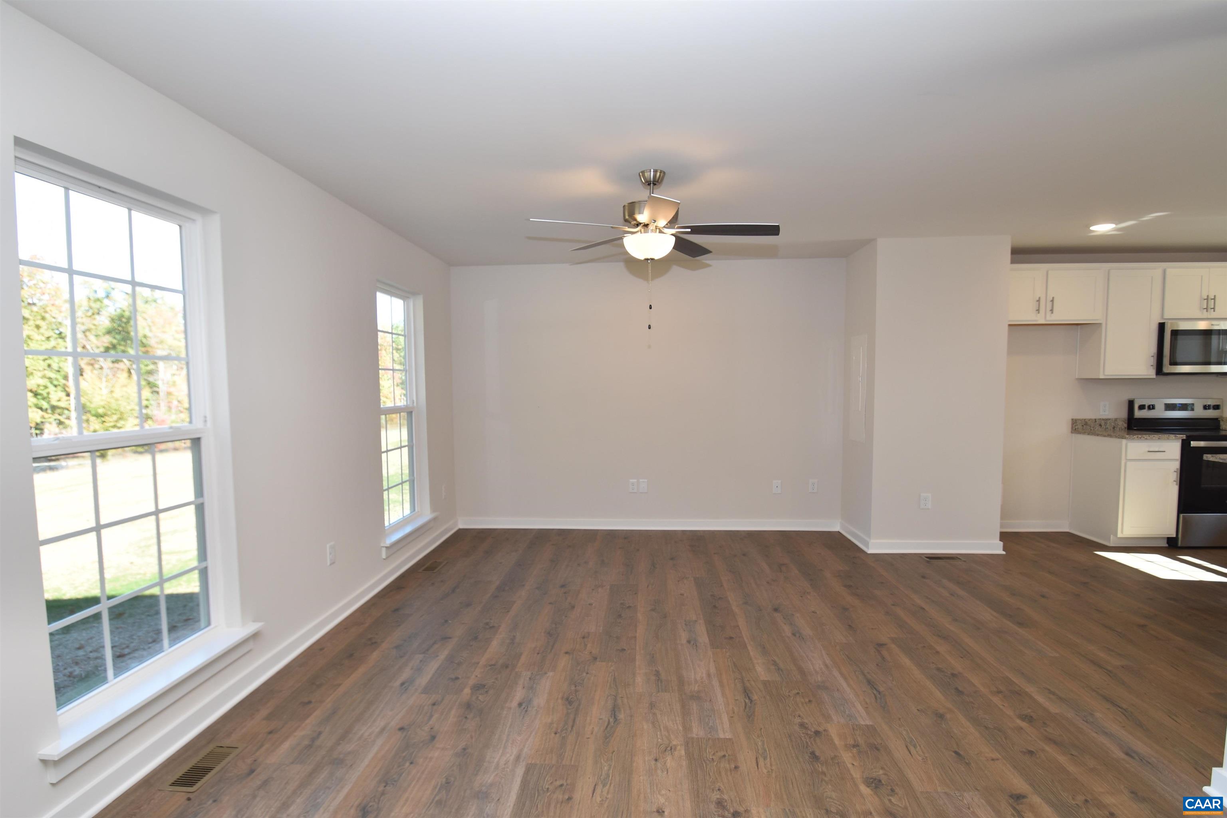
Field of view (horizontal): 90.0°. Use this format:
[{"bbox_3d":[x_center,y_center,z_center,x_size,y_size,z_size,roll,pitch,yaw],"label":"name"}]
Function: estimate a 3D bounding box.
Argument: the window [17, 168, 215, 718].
[{"bbox_3d":[-1.751,0.107,2.232,0.075,1.720,0.820,0,3,3],"label":"window"}]

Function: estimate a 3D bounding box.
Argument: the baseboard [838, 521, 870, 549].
[{"bbox_3d":[2.051,1.067,5.217,0.024,0.108,0.750,0,3,3],"label":"baseboard"}]

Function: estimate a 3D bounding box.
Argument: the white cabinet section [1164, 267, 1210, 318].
[{"bbox_3d":[4.710,-0.955,5.186,0.352,0.409,0.313,0,3,3],"label":"white cabinet section"}]

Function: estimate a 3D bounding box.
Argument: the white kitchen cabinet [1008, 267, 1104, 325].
[{"bbox_3d":[3.593,-0.947,5.262,0.925,0.480,0.320,0,3,3],"label":"white kitchen cabinet"}]

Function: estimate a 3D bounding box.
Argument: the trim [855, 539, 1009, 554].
[{"bbox_3d":[2.539,1.088,4.832,1.058,0.103,0.036,0,3,3],"label":"trim"}]

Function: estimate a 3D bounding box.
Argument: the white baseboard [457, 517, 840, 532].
[{"bbox_3d":[0.301,1.062,5.683,3.569,0.108,0.024,0,3,3],"label":"white baseboard"}]

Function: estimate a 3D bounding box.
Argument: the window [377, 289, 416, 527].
[{"bbox_3d":[-1.626,0.001,4.597,0.075,1.720,0.820,0,3,3],"label":"window"}]

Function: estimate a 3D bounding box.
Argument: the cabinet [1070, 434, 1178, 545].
[{"bbox_3d":[4.292,0.676,5.184,0.460,0.878,0.590,0,3,3],"label":"cabinet"}]

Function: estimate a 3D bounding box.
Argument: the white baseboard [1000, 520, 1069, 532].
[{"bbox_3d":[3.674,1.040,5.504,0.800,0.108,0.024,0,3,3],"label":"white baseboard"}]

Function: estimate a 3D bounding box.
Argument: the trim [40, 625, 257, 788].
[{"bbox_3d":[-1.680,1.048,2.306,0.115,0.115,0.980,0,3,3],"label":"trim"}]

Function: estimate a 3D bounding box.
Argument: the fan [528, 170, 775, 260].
[{"bbox_3d":[0.197,-1.009,3.217,1.290,0.455,1.270,0,3,3],"label":"fan"}]

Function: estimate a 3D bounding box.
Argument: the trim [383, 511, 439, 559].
[{"bbox_3d":[-1.546,0.940,4.626,0.135,0.110,0.990,0,3,3],"label":"trim"}]

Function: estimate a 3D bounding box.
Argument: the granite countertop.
[{"bbox_3d":[4.291,0.169,5.144,0.475,0.135,0.625,0,3,3],"label":"granite countertop"}]

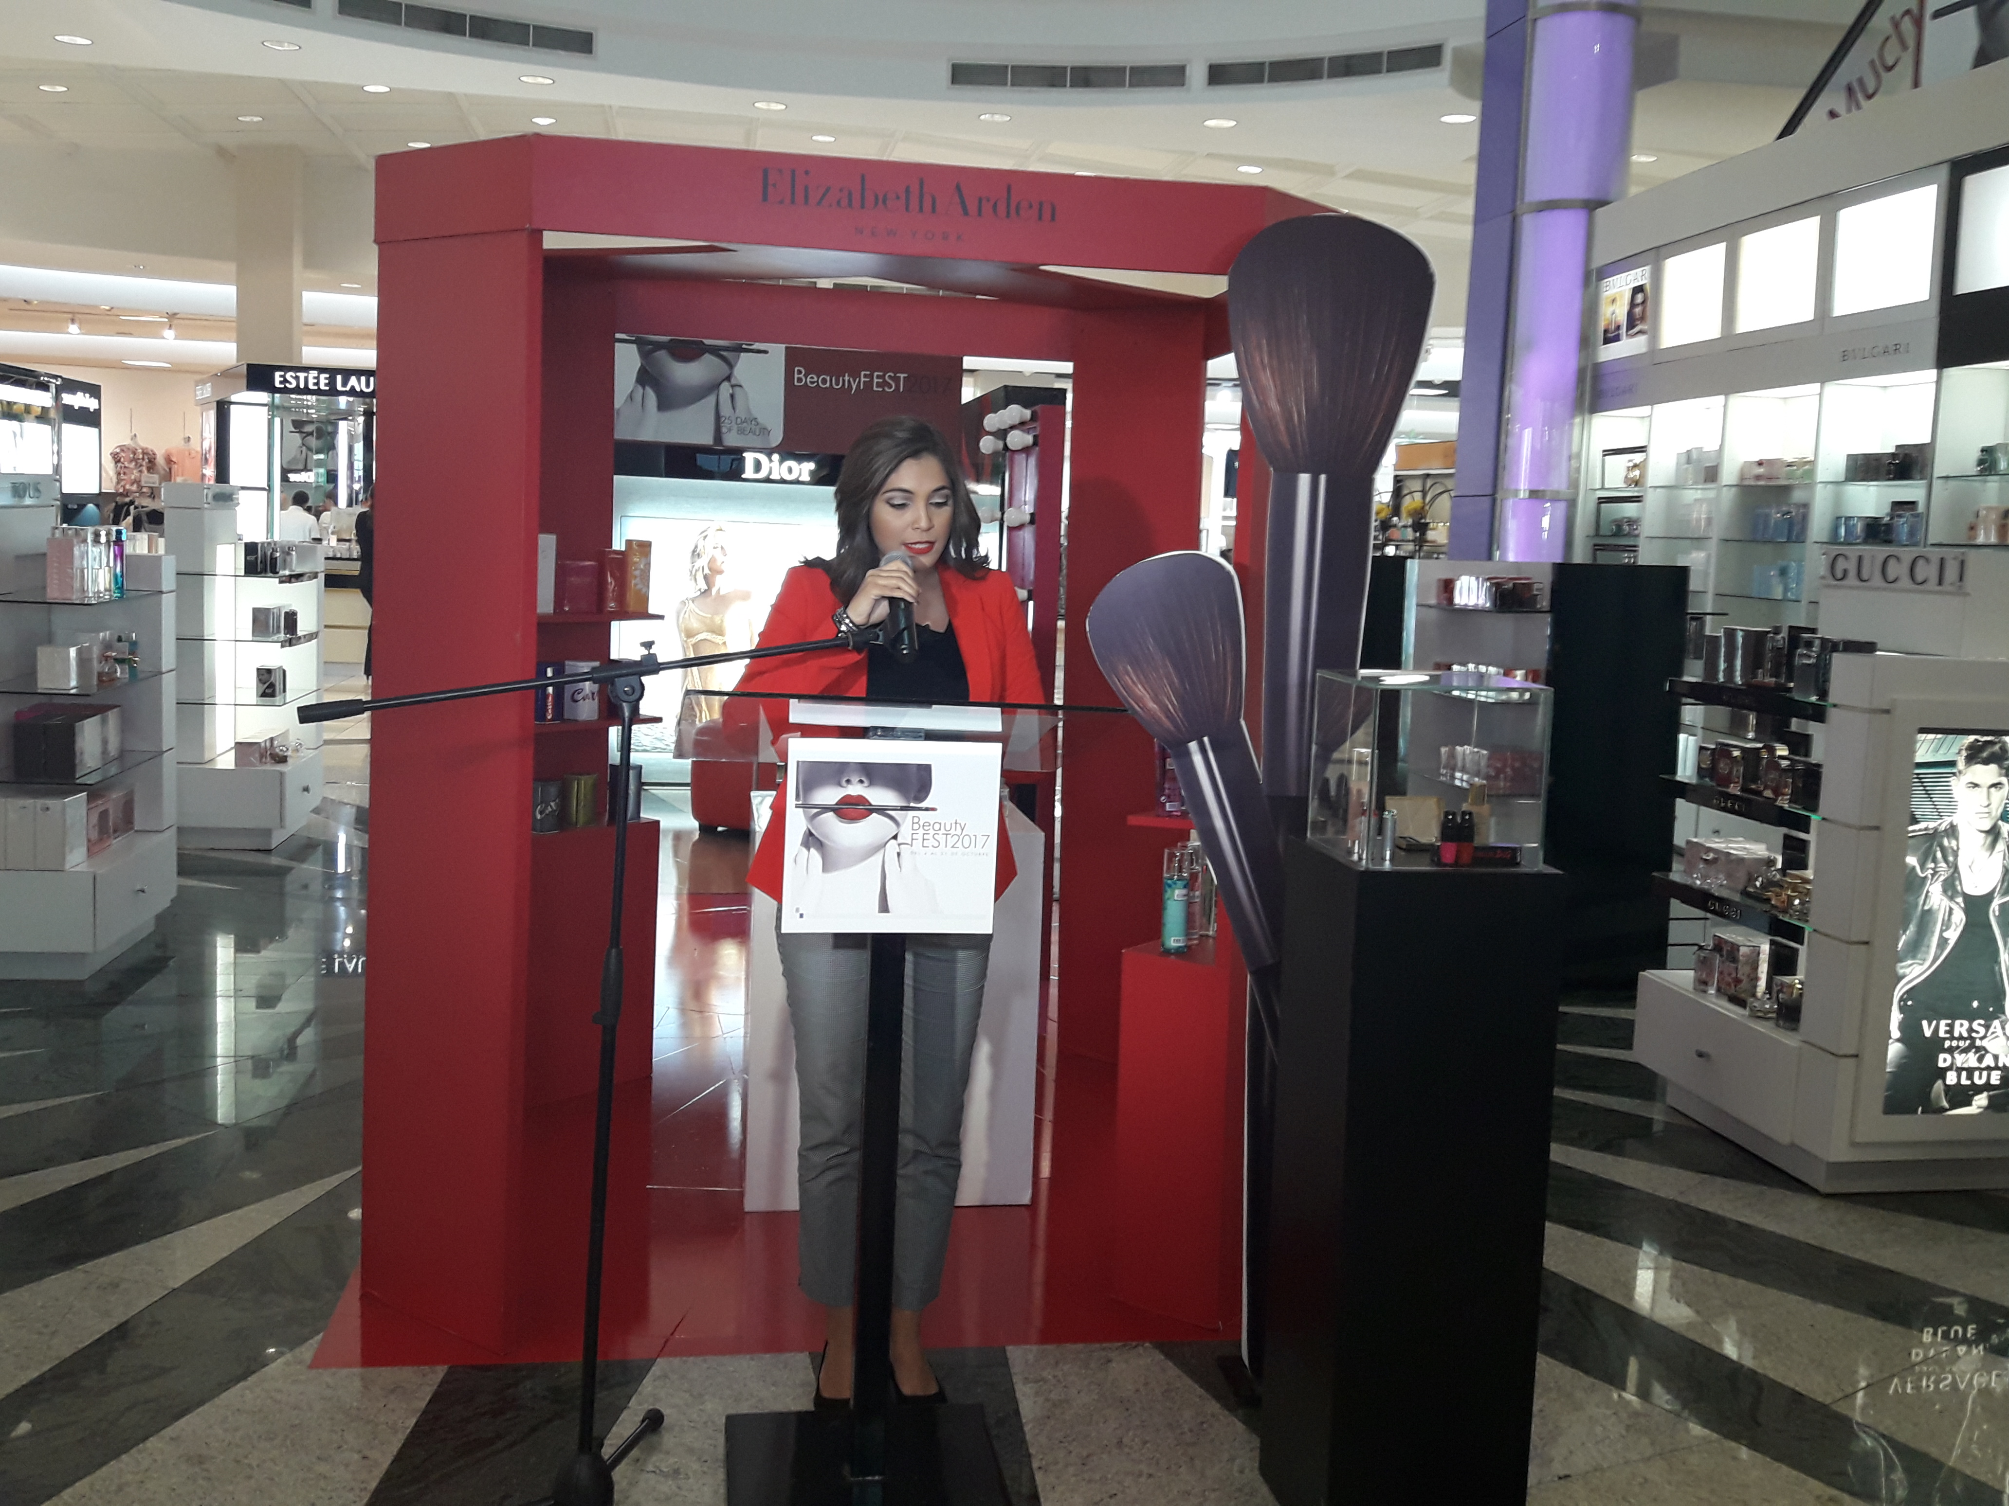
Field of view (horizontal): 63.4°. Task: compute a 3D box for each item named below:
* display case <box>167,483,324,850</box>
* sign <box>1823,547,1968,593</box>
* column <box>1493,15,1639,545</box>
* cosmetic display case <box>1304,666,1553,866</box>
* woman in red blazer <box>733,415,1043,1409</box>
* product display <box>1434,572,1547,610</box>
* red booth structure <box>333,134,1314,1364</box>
[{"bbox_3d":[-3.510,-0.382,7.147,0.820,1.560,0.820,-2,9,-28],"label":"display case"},{"bbox_3d":[2.204,-0.452,4.022,0.385,0.105,0.030,1,8,-8],"label":"sign"},{"bbox_3d":[3.459,-2.271,10.165,0.700,5.000,0.700,1,8,-8],"label":"column"},{"bbox_3d":[0.624,0.026,2.361,0.272,0.257,0.225,1,8,-8],"label":"cosmetic display case"},{"bbox_3d":[-0.199,0.273,2.794,0.520,1.670,0.380,1,8,-8],"label":"woman in red blazer"},{"bbox_3d":[1.650,-0.543,5.511,0.370,0.125,0.140,1,8,-8],"label":"product display"},{"bbox_3d":[-0.317,-0.062,3.638,1.920,2.100,1.650,1,8,-8],"label":"red booth structure"}]

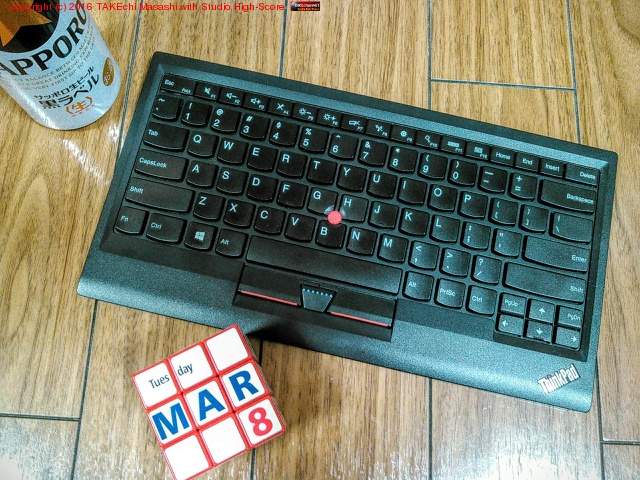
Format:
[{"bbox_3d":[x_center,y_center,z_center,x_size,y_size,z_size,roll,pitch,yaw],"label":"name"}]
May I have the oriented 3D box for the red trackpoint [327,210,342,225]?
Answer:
[{"bbox_3d":[0.009,-0.013,0.337,0.008,0.005,0.008,0,77,-1],"label":"red trackpoint"}]

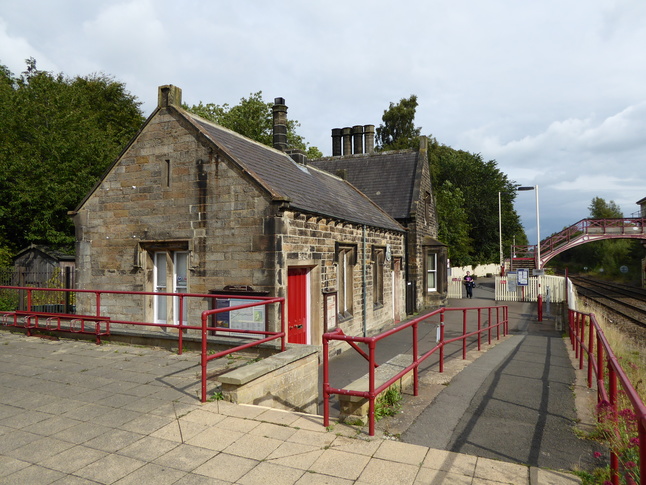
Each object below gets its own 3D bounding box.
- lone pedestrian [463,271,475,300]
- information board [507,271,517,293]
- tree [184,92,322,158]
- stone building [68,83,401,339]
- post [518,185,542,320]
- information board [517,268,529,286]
[{"bbox_3d":[8.700,2.513,26.563,0.600,1.630,0.400,-1,-2,21],"label":"lone pedestrian"},{"bbox_3d":[10.447,2.191,24.756,0.580,1.130,0.070,-1,-2,23],"label":"information board"},{"bbox_3d":[-5.320,-3.708,32.896,10.500,14.680,10.500,-1,-2,23],"label":"tree"},{"bbox_3d":[-1.171,-0.504,14.672,5.700,6.980,11.500,-1,-2,23],"label":"stone building"},{"bbox_3d":[8.034,0.412,17.322,0.800,5.210,0.260,-1,-2,23],"label":"post"},{"bbox_3d":[10.990,1.924,24.604,0.690,0.990,0.080,-1,-2,23],"label":"information board"}]

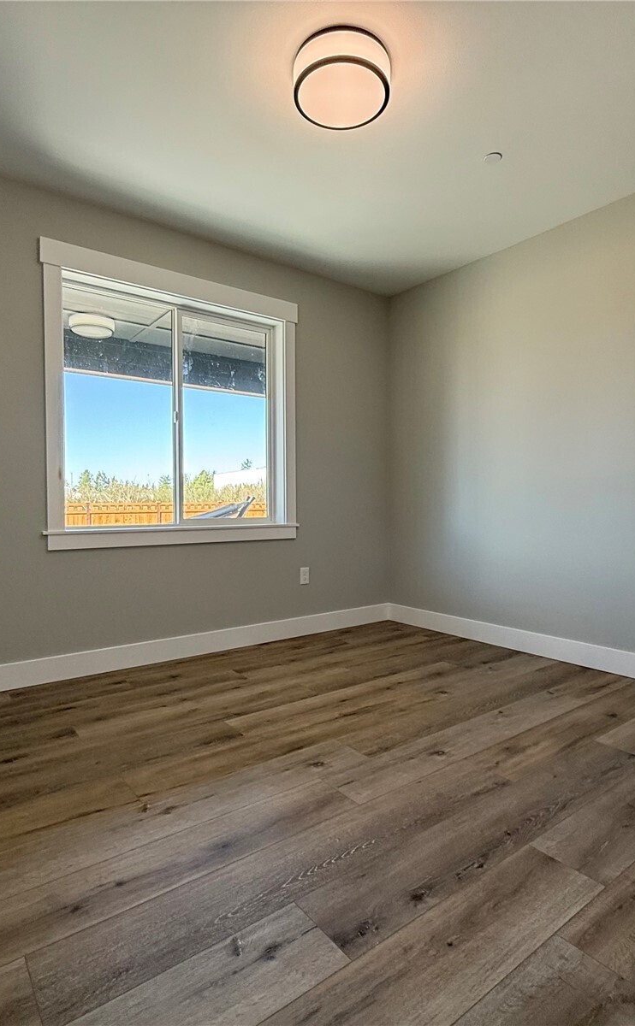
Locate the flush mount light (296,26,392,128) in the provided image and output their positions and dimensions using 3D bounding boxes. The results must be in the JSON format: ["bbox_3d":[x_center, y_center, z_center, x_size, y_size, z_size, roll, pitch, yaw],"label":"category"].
[{"bbox_3d":[0.098,-1.720,2.209,0.392,0.111,0.392,0,1,0],"label":"flush mount light"}]

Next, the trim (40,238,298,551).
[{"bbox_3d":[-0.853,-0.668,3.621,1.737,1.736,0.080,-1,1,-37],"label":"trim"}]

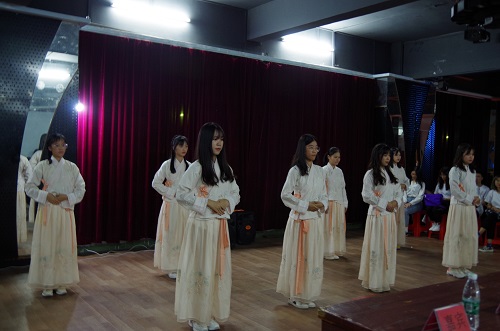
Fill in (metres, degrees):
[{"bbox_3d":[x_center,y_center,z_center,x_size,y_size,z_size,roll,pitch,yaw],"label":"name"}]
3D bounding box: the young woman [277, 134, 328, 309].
[{"bbox_3d":[0.500,0.514,4.738,0.550,1.623,0.440,1,1,-41],"label":"young woman"}]

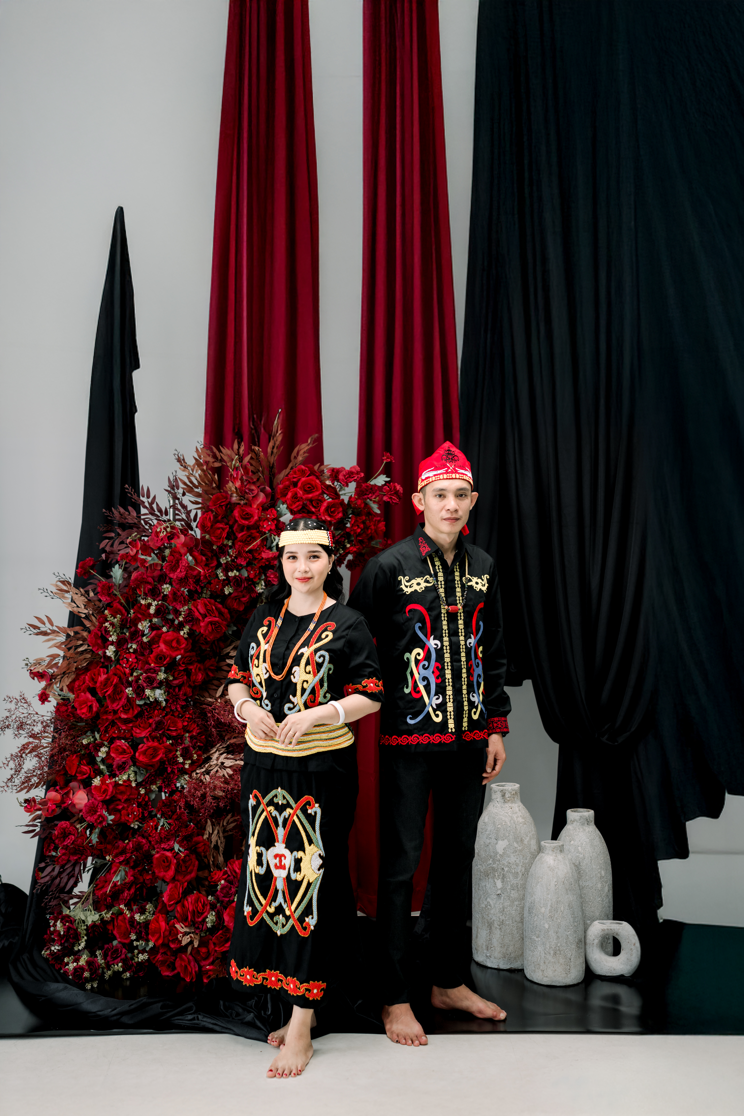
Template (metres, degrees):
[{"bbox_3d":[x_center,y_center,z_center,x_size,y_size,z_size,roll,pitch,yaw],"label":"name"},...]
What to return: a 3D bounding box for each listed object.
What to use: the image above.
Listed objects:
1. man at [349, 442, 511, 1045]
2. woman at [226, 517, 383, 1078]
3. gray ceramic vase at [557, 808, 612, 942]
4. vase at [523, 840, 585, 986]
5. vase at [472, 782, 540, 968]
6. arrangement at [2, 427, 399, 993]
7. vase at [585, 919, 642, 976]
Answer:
[{"bbox_3d":[0.174,0.500,4.690,0.500,1.690,0.330,0,0,-20],"label":"man"},{"bbox_3d":[-0.192,0.640,4.380,0.450,1.520,0.400,0,0,16],"label":"woman"},{"bbox_3d":[0.735,1.146,5.430,0.218,0.508,0.218,0,0,0],"label":"gray ceramic vase"},{"bbox_3d":[0.606,1.175,5.150,0.204,0.450,0.204,0,0,0],"label":"vase"},{"bbox_3d":[0.466,1.097,5.380,0.240,0.605,0.240,0,0,0],"label":"vase"},{"bbox_3d":[-0.575,0.480,5.200,1.310,1.800,0.600,0,0,-3],"label":"arrangement"},{"bbox_3d":[0.811,1.315,5.200,0.186,0.171,0.085,0,0,7],"label":"vase"}]

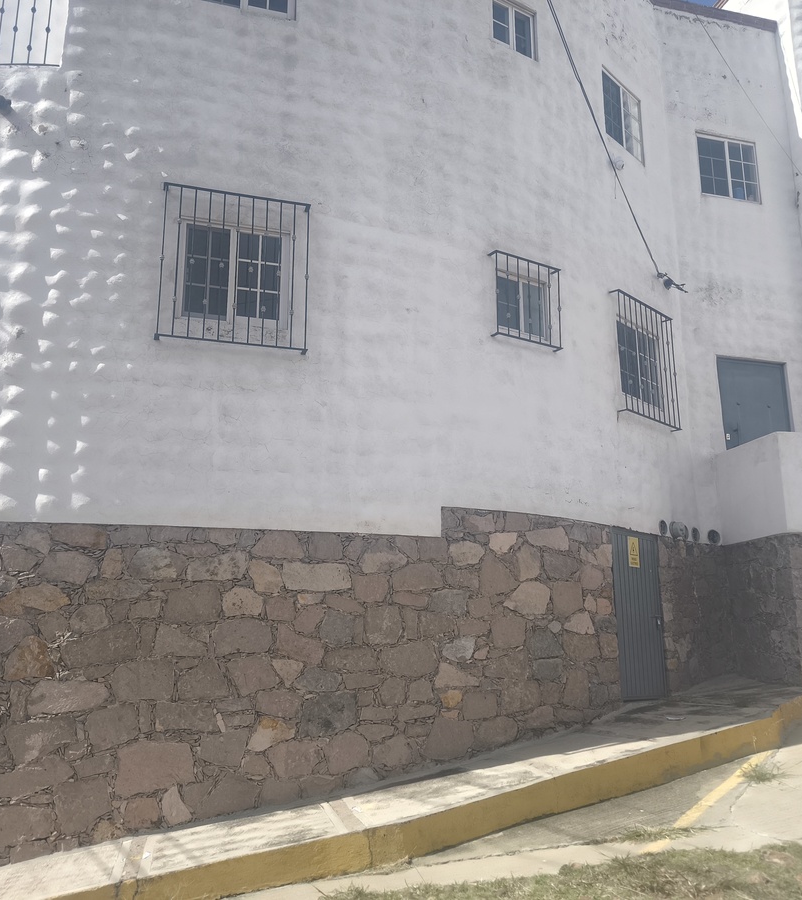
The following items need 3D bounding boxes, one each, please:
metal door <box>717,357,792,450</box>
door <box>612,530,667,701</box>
[{"bbox_3d":[4.901,-0.233,11.413,1.163,2.080,0.080,4,-13,-17],"label":"metal door"},{"bbox_3d":[2.648,1.819,9.277,0.060,1.813,1.050,-12,-17,42],"label":"door"}]

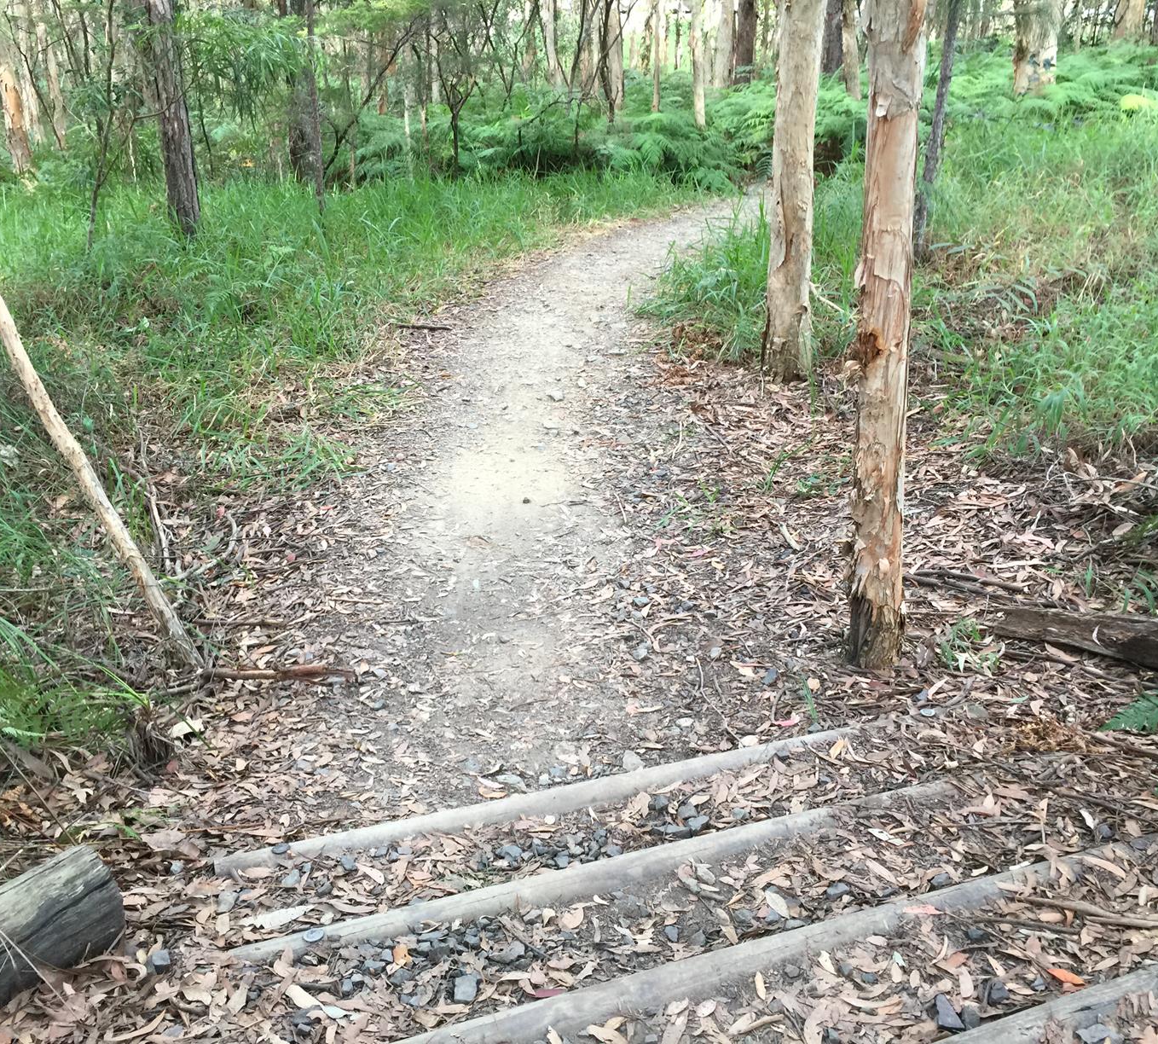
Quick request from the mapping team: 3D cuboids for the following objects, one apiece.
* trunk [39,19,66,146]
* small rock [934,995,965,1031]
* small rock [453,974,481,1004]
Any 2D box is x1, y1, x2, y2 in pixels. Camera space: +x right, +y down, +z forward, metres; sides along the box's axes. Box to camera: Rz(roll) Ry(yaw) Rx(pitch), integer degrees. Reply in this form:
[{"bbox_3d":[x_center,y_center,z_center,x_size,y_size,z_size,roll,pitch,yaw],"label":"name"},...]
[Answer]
[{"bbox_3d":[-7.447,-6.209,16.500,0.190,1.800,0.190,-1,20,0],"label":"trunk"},{"bbox_3d":[0.639,0.846,2.010,0.050,0.038,0.050,3,20,11],"label":"small rock"},{"bbox_3d":[-0.200,0.829,2.070,0.046,0.034,0.042,1,20,6],"label":"small rock"}]

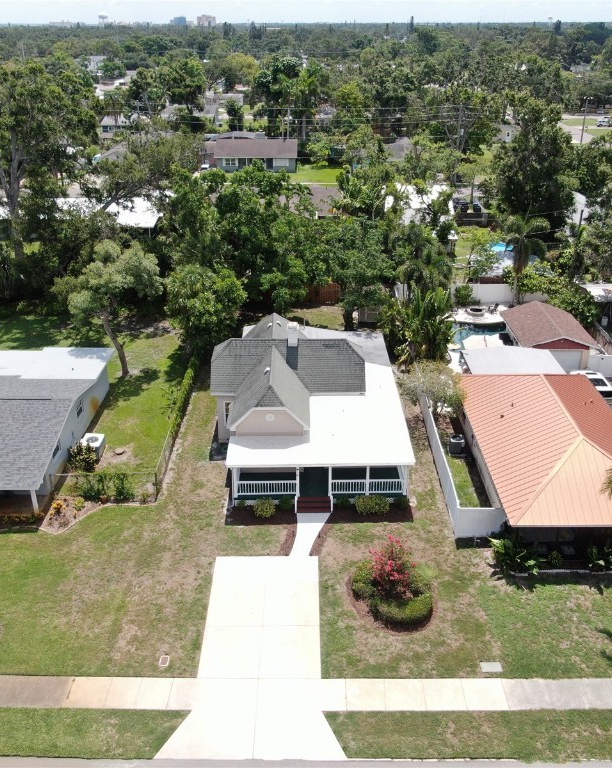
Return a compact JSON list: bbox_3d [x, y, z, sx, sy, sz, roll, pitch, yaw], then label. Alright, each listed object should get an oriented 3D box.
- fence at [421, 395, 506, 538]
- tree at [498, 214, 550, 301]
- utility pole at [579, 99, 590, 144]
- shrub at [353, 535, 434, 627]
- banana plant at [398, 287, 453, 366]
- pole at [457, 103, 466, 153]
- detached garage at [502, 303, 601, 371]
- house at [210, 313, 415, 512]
[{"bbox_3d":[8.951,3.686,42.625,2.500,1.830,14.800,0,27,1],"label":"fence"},{"bbox_3d":[19.738,-10.963,64.790,4.400,7.700,4.300,0,27,0],"label":"tree"},{"bbox_3d":[52.911,-48.532,135.177,0.400,10.400,0.400,0,27,0],"label":"utility pole"},{"bbox_3d":[3.918,8.366,31.878,3.500,3.300,3.300,0,27,0],"label":"shrub"},{"bbox_3d":[9.000,-4.540,54.072,3.800,5.800,3.500,0,27,0],"label":"banana plant"},{"bbox_3d":[24.615,-38.607,114.227,0.450,12.000,0.450,0,27,0],"label":"pole"},{"bbox_3d":[18.497,-3.546,54.877,5.600,3.500,7.200,0,27,0],"label":"detached garage"},{"bbox_3d":[-0.010,-0.308,44.966,11.400,6.900,18.100,0,27,0],"label":"house"}]

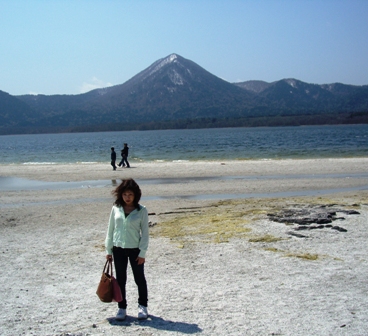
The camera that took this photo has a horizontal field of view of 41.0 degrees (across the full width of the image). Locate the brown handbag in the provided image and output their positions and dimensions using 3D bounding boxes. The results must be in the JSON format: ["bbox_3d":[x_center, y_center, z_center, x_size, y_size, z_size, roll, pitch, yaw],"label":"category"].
[{"bbox_3d":[-0.853,1.293,5.629,0.170,0.440,0.360,-4,5,-30],"label":"brown handbag"}]

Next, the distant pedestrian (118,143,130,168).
[{"bbox_3d":[-4.219,-0.860,34.875,0.800,1.740,0.500,-2,4,0],"label":"distant pedestrian"}]

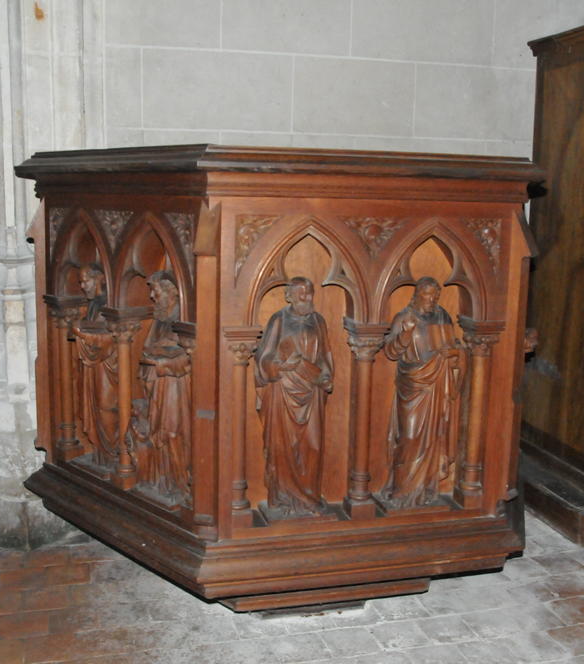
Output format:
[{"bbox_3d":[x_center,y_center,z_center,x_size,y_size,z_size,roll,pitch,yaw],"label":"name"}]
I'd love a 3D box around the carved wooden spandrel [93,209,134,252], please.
[{"bbox_3d":[-0.553,-0.313,2.332,0.210,0.134,0.030,11,13,43],"label":"carved wooden spandrel"}]

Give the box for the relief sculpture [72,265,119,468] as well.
[{"bbox_3d":[-0.611,0.112,2.379,0.190,0.654,0.105,10,13,43],"label":"relief sculpture"}]

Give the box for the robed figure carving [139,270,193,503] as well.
[{"bbox_3d":[-0.359,0.160,2.144,0.193,0.657,0.105,10,13,43],"label":"robed figure carving"}]

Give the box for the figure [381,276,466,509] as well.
[{"bbox_3d":[0.352,0.177,2.130,0.207,0.659,0.105,-1,10,-14],"label":"figure"}]

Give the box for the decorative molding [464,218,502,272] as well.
[{"bbox_3d":[0.520,-0.231,2.040,0.106,0.147,0.025,-1,10,-14],"label":"decorative molding"}]

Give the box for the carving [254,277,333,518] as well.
[{"bbox_3d":[0.009,0.185,2.047,0.207,0.657,0.105,-1,10,-14],"label":"carving"}]

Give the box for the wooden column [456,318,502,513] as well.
[{"bbox_3d":[0.525,0.234,2.167,0.098,0.543,0.112,-1,10,-14],"label":"wooden column"}]

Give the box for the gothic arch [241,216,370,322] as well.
[{"bbox_3d":[0.038,-0.163,1.968,0.335,0.287,0.087,-1,10,-14],"label":"gothic arch"}]

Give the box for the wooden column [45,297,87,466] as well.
[{"bbox_3d":[-0.735,0.150,2.483,0.095,0.543,0.112,10,13,43],"label":"wooden column"}]

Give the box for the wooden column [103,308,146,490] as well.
[{"bbox_3d":[-0.499,0.194,2.263,0.095,0.543,0.112,10,13,43],"label":"wooden column"}]

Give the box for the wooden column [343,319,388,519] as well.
[{"bbox_3d":[0.191,0.240,2.086,0.099,0.543,0.112,-1,10,-14],"label":"wooden column"}]

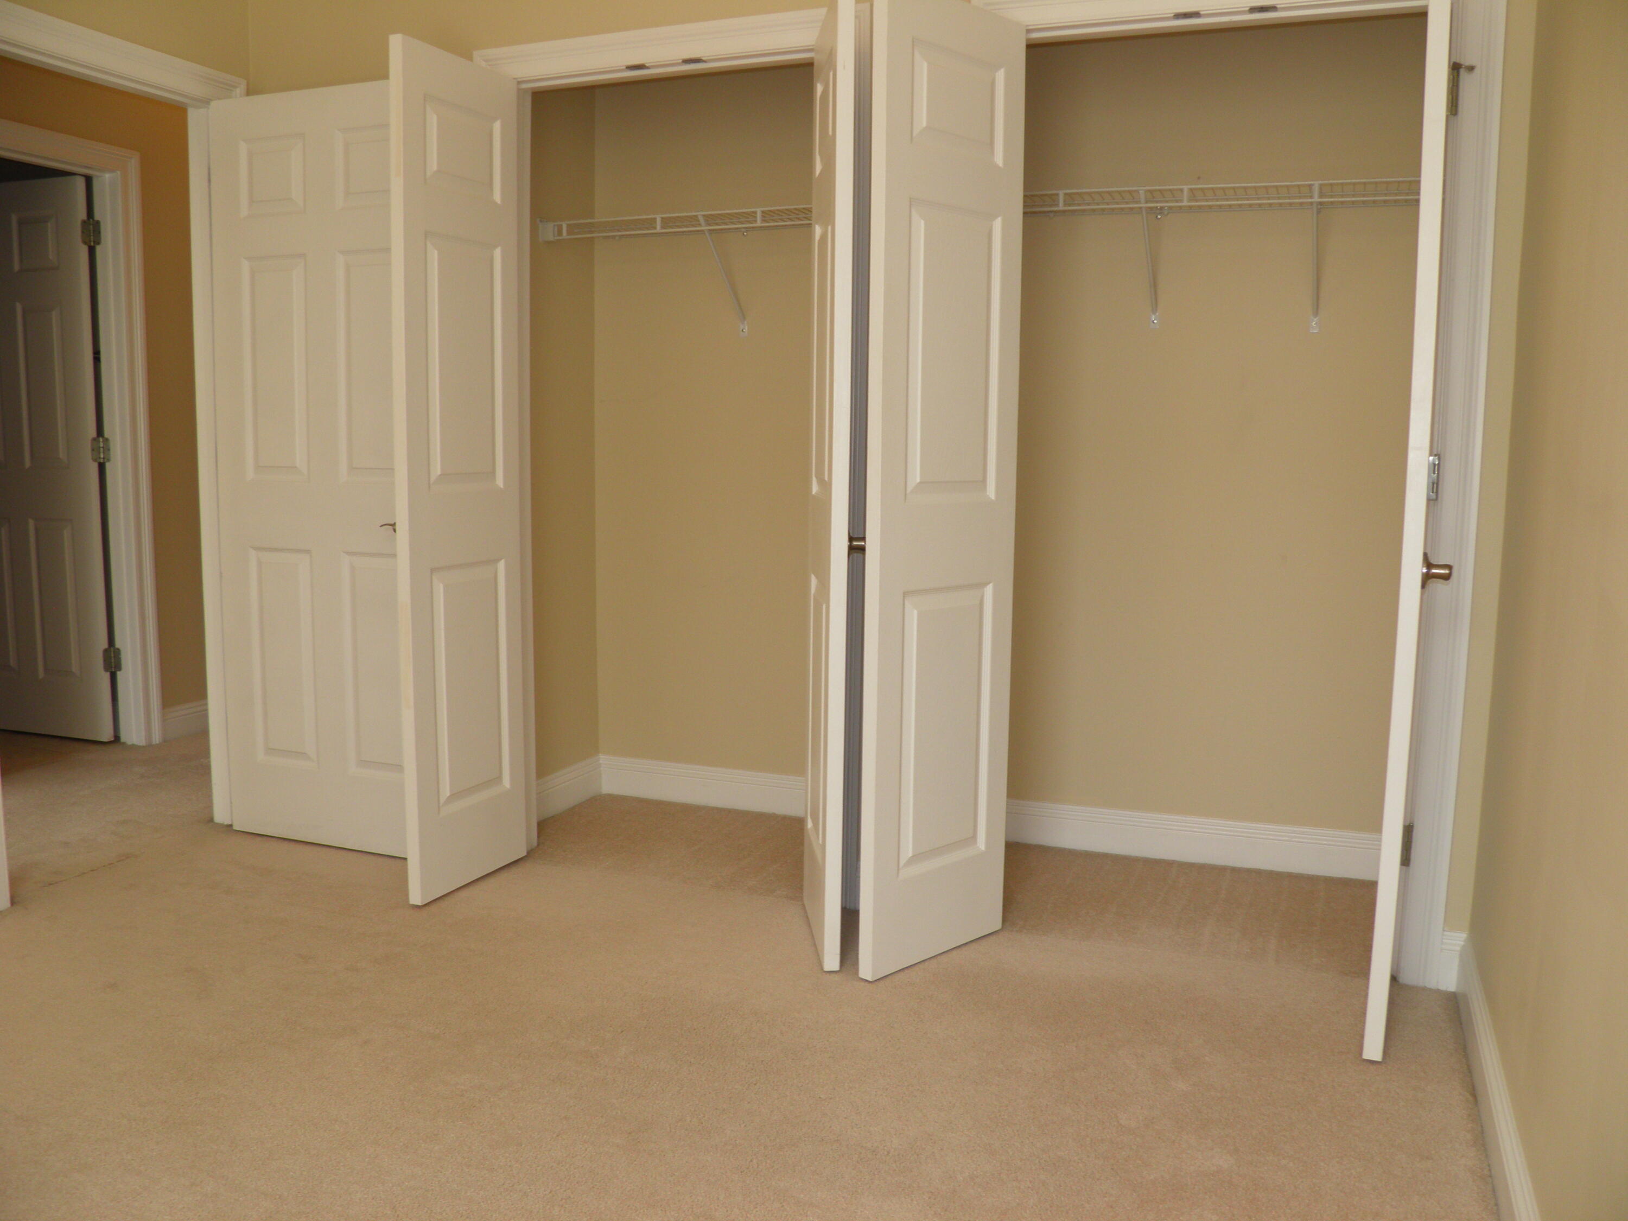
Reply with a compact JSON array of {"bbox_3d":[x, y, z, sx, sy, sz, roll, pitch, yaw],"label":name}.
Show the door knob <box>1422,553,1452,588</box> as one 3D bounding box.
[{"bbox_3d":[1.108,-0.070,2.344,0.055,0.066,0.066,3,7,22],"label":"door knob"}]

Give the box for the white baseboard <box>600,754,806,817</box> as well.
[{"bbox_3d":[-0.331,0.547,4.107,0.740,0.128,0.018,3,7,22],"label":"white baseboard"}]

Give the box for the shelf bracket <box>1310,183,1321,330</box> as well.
[{"bbox_3d":[1.221,-0.852,3.208,0.025,0.317,0.295,3,7,22],"label":"shelf bracket"}]

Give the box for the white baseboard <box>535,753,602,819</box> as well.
[{"bbox_3d":[-0.764,0.550,4.041,0.018,0.126,0.430,3,7,22],"label":"white baseboard"}]

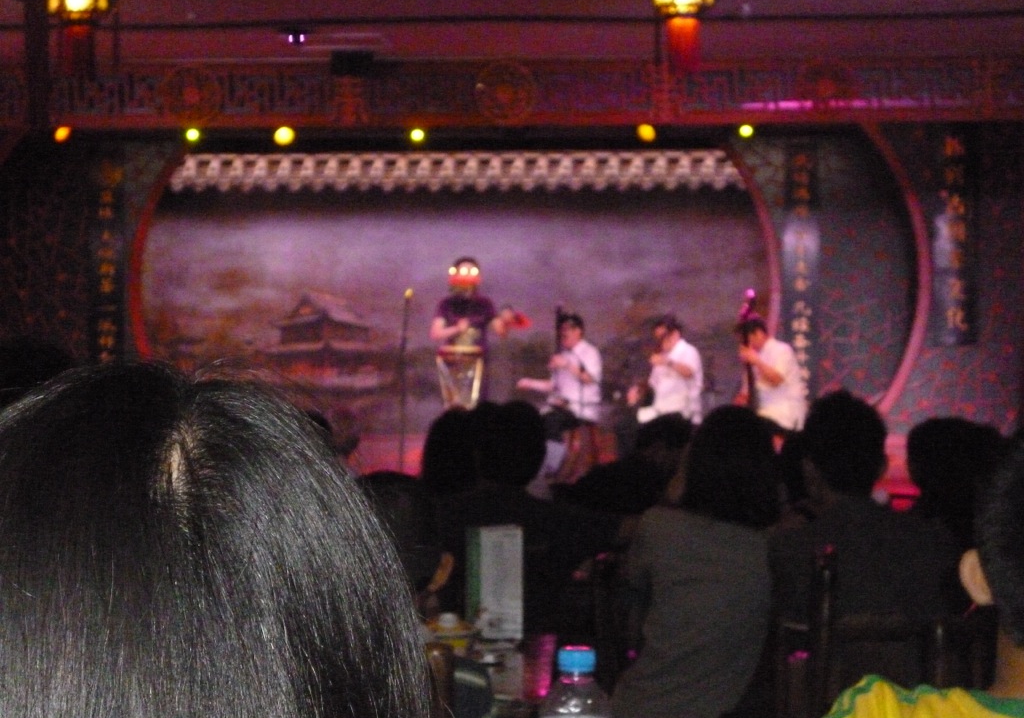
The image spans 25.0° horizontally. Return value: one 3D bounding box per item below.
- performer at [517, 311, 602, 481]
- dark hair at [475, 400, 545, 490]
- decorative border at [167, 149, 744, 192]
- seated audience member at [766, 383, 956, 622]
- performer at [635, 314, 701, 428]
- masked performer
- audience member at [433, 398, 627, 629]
[{"bbox_3d":[0.360,0.287,17.489,0.750,1.280,0.550,1,-1,-40],"label":"performer"},{"bbox_3d":[-0.001,0.201,5.500,0.175,0.220,0.200,0,-1,3],"label":"dark hair"},{"bbox_3d":[-0.464,-1.568,19.300,4.850,0.370,0.250,0,-1,2],"label":"decorative border"},{"bbox_3d":[0.805,0.707,5.289,0.500,1.270,0.750,0,-1,-3],"label":"seated audience member"},{"bbox_3d":[1.157,0.313,17.489,0.750,1.270,0.550,1,-1,-40],"label":"performer"},{"bbox_3d":[-0.294,0.086,17.185,0.650,1.700,0.450,0,-1,5],"label":"masked performer"},{"bbox_3d":[0.033,0.734,5.639,0.520,1.270,0.750,0,-1,3],"label":"audience member"}]

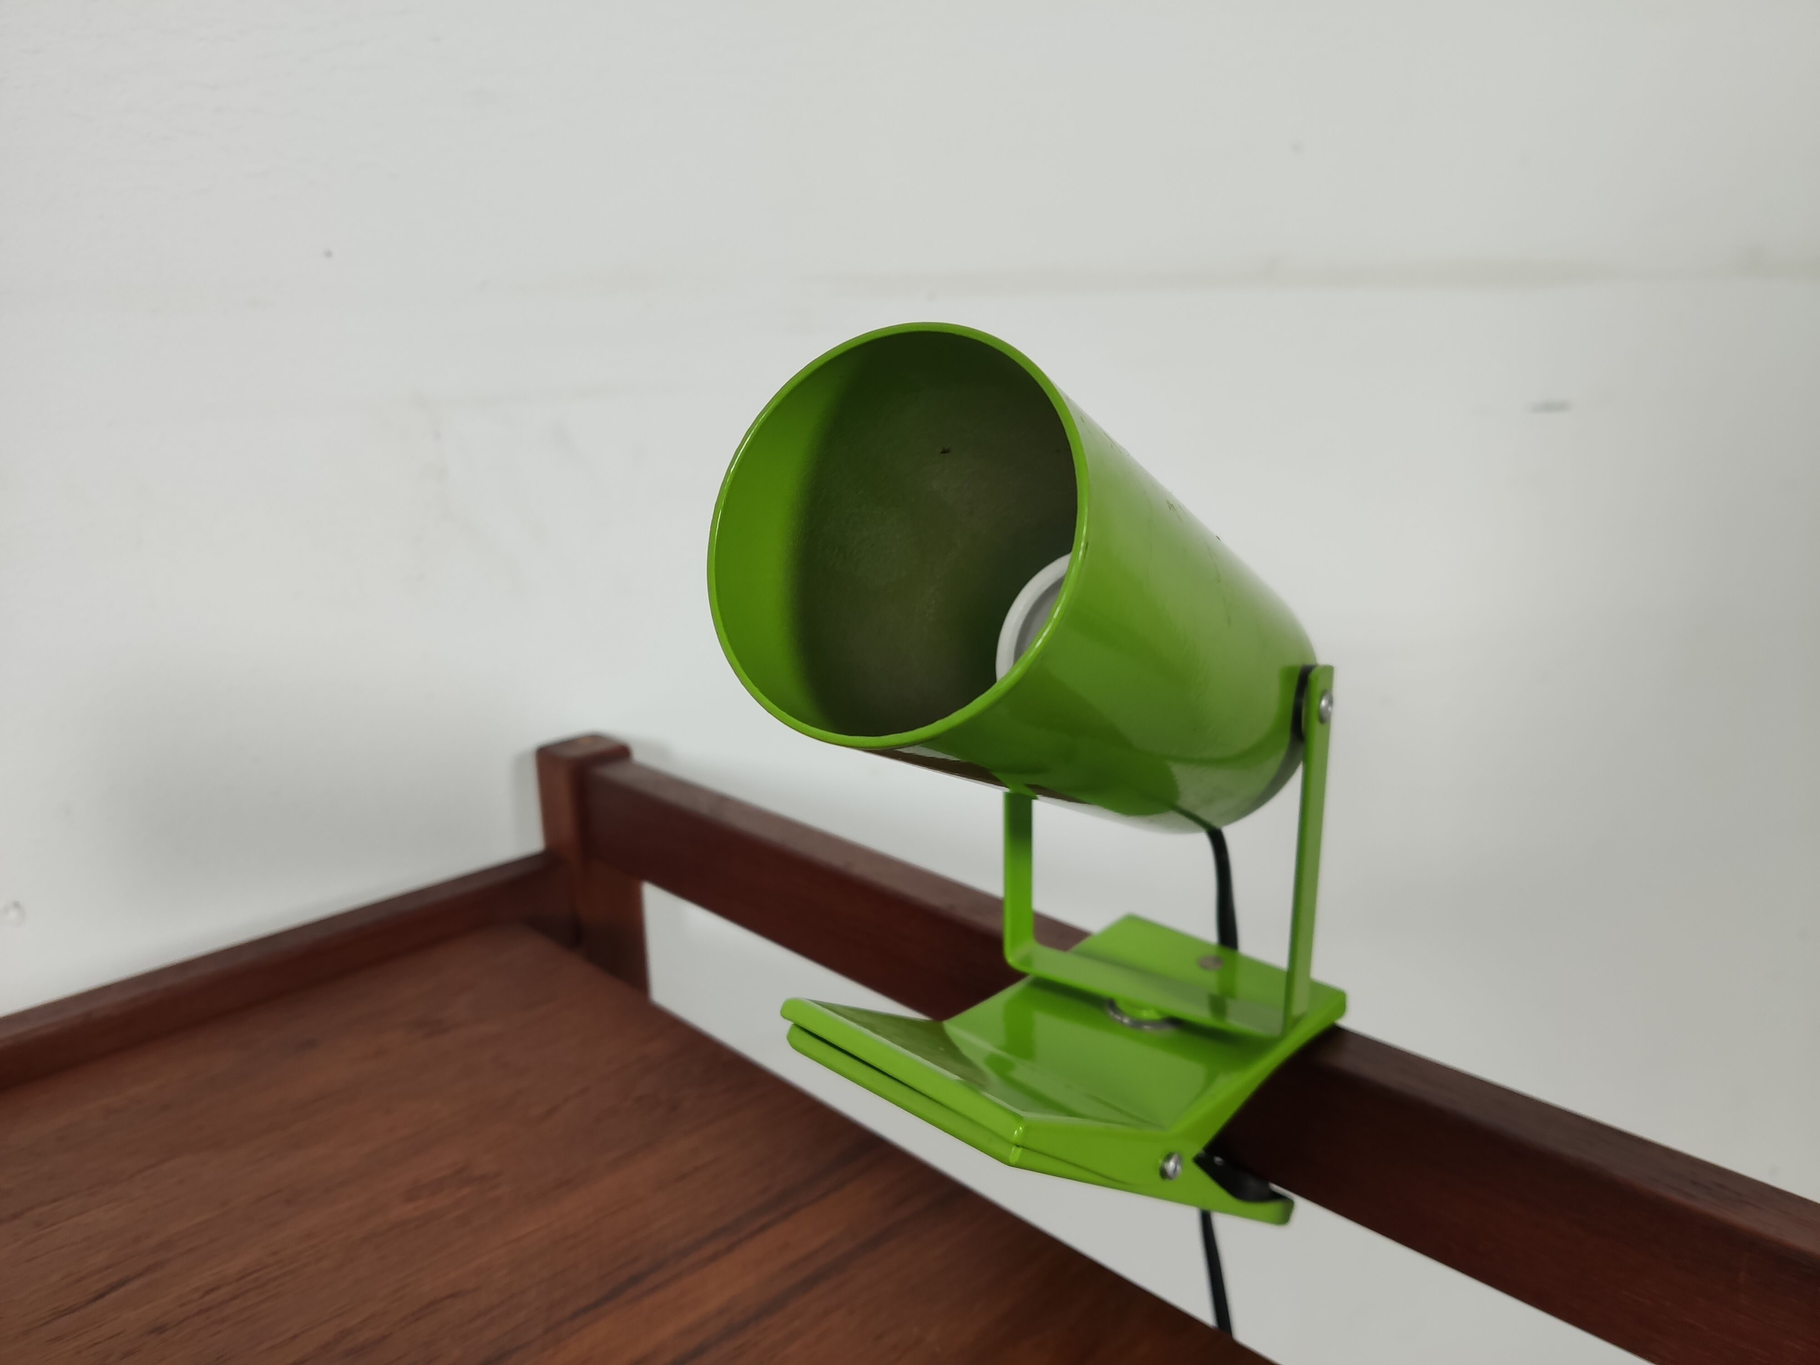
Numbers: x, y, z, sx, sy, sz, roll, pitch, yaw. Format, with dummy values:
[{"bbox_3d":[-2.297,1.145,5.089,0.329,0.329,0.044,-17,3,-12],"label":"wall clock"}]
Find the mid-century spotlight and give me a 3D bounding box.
[{"bbox_3d":[0.032,0.034,0.300,0.097,0.220,0.187,7,17,30],"label":"mid-century spotlight"}]

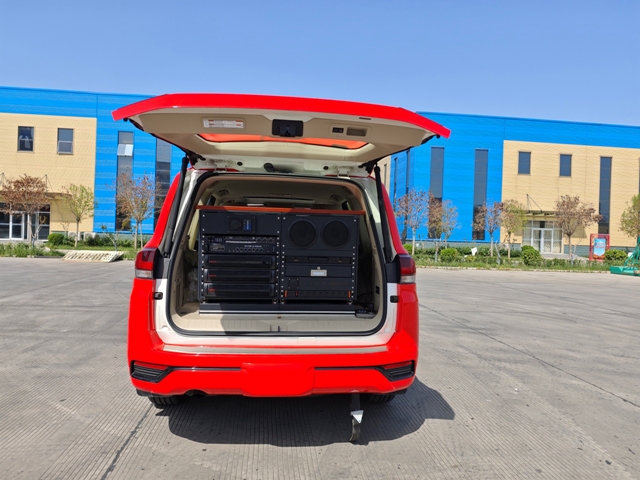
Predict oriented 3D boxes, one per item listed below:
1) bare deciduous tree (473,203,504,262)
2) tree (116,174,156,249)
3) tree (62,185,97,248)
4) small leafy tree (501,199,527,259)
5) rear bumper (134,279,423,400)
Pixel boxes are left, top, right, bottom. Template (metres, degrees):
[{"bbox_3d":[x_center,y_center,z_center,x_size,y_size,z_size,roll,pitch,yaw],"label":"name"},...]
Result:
[{"bbox_3d":[10.930,-0.614,27.500,1.945,3.881,1.848,2,1,-6],"label":"bare deciduous tree"},{"bbox_3d":[-11.965,-1.831,27.800,2.600,4.904,2.470,2,1,-6],"label":"tree"},{"bbox_3d":[-15.757,-1.585,27.800,2.220,4.086,2.109,2,1,-6],"label":"tree"},{"bbox_3d":[13.425,-0.798,29.500,1.750,4.163,1.662,2,1,-6],"label":"small leafy tree"},{"bbox_3d":[-0.286,0.557,2.576,1.900,0.580,0.540,2,1,-6],"label":"rear bumper"}]

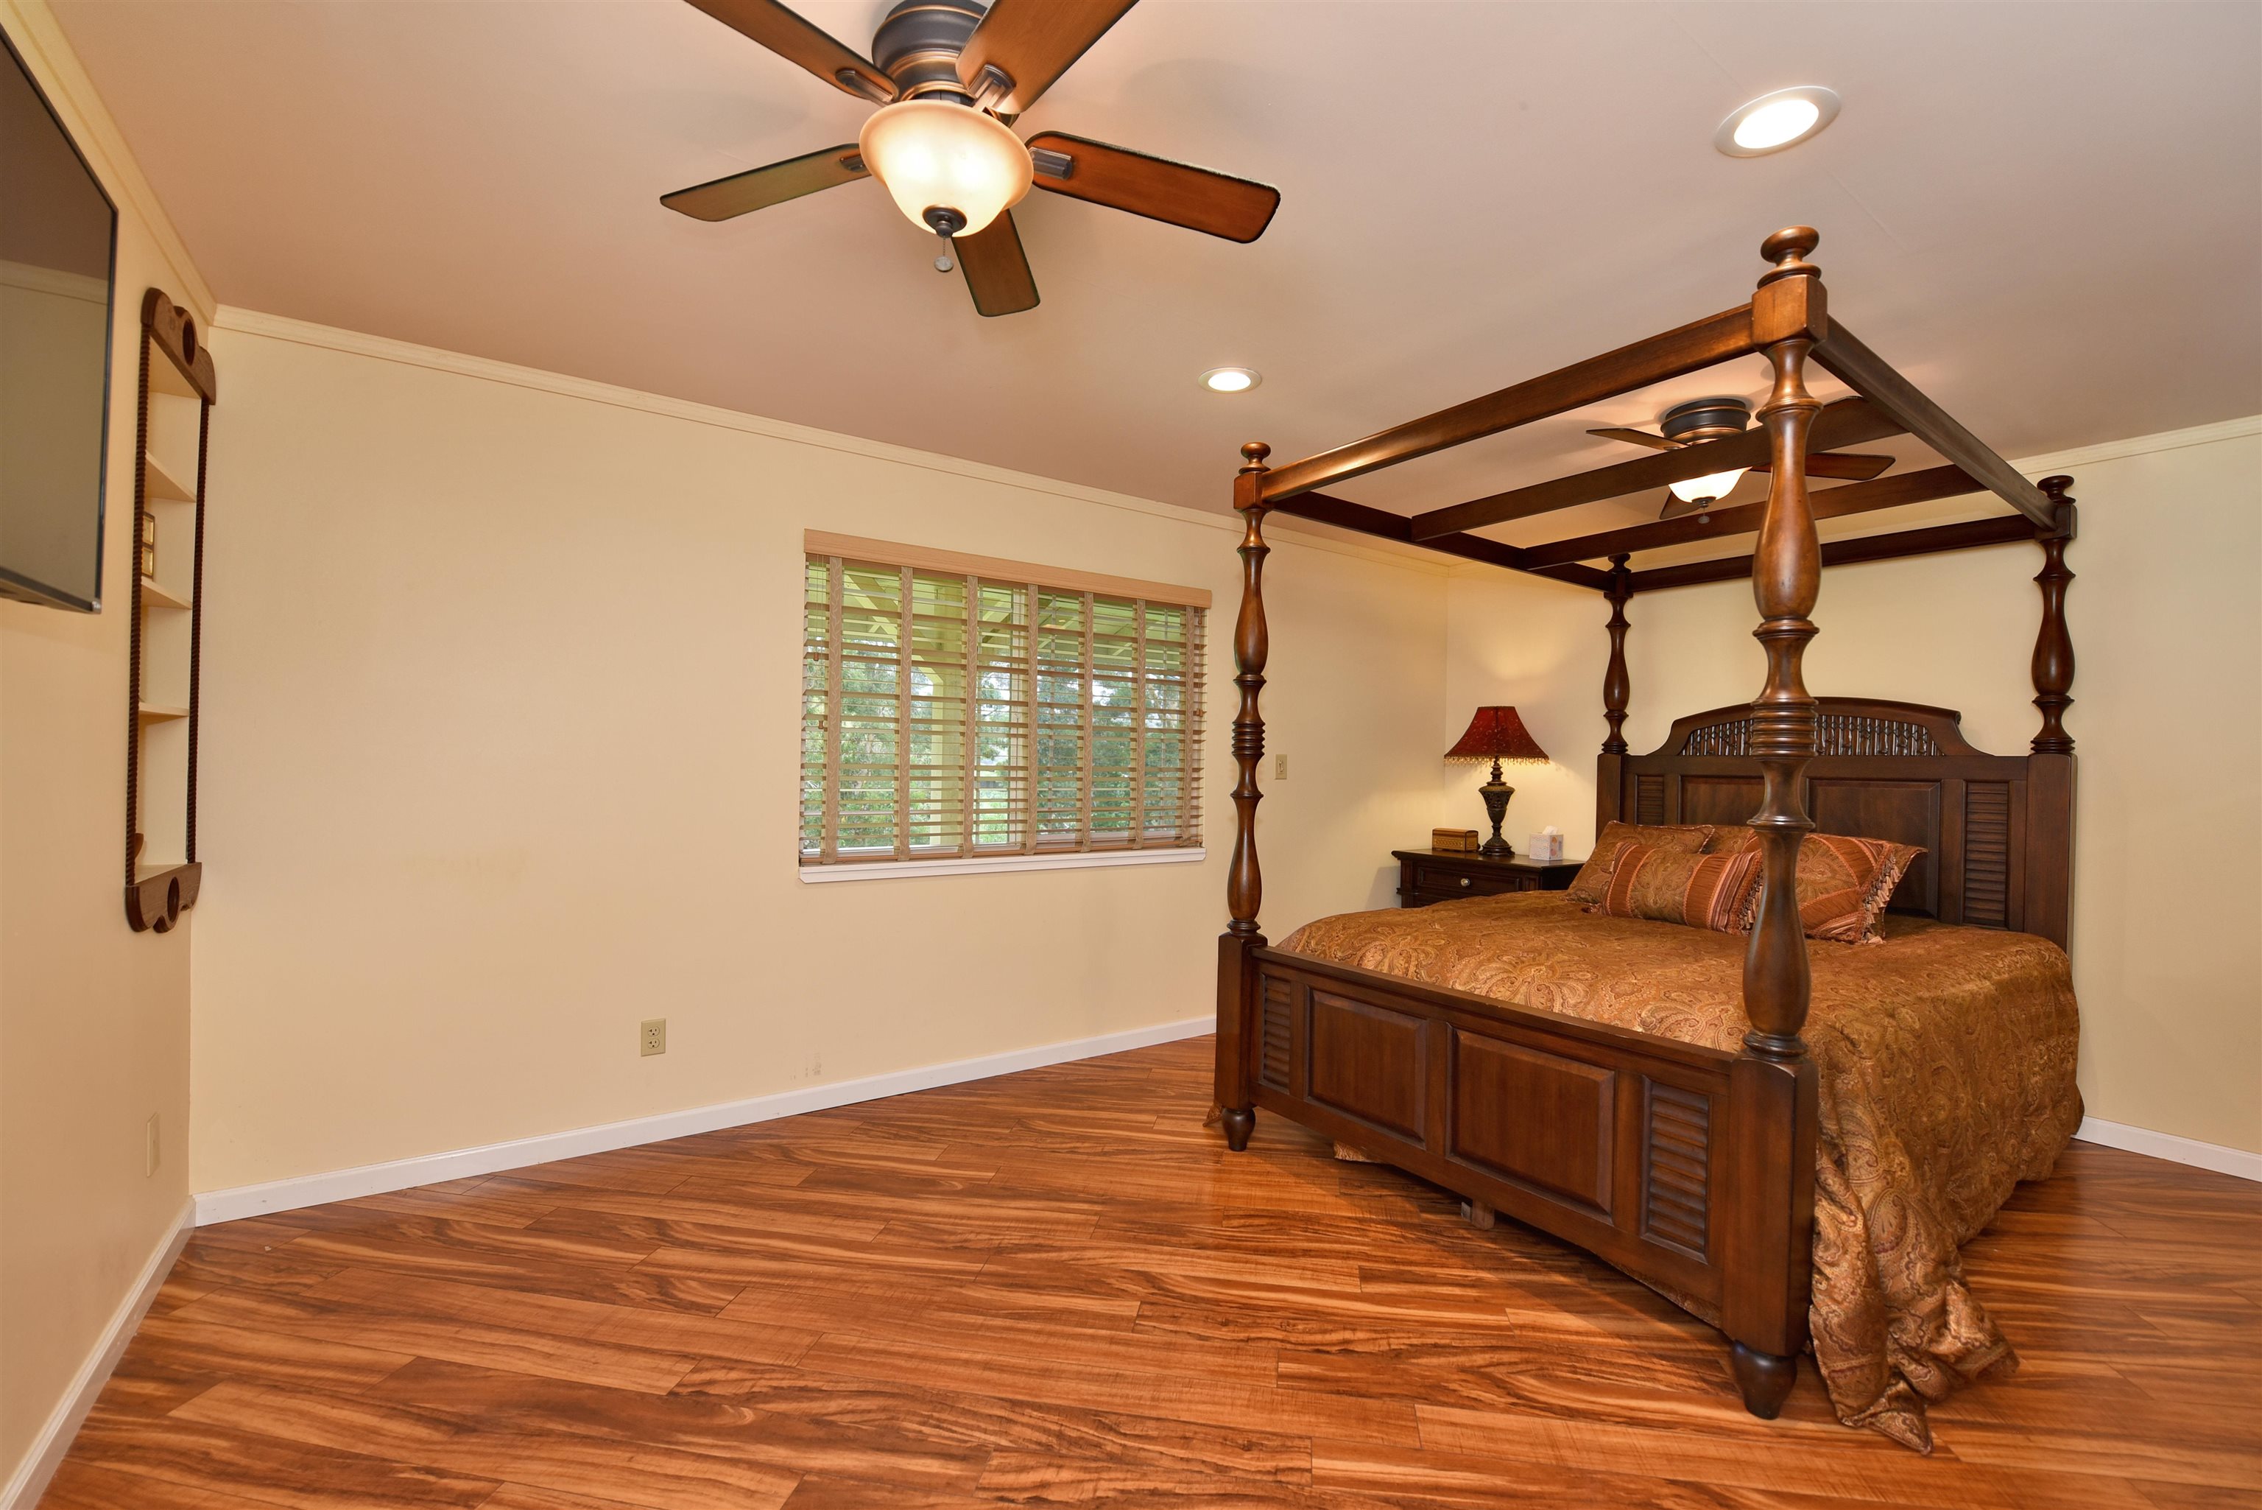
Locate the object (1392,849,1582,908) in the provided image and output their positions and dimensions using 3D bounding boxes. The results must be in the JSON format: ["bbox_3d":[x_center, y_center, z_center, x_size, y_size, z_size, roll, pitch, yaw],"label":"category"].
[{"bbox_3d":[1.857,0.920,4.511,0.537,0.780,0.816,1,-1,-35],"label":"object"}]

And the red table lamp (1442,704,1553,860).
[{"bbox_3d":[1.880,0.142,4.515,0.504,0.772,0.504,1,-1,-35],"label":"red table lamp"}]

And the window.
[{"bbox_3d":[-0.373,-0.163,3.548,1.823,1.215,0.104,1,-1,-35],"label":"window"}]

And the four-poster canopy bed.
[{"bbox_3d":[1.793,0.147,2.989,2.458,2.300,1.664,1,-1,-35],"label":"four-poster canopy bed"}]

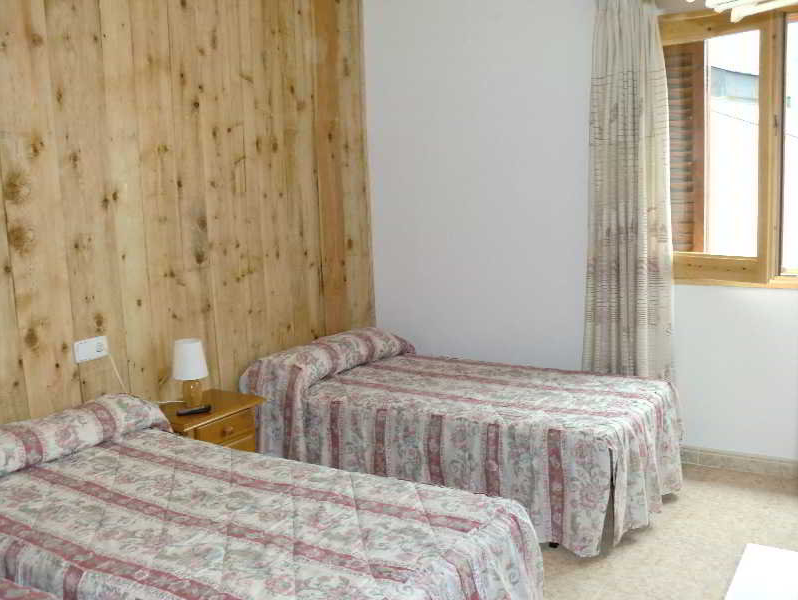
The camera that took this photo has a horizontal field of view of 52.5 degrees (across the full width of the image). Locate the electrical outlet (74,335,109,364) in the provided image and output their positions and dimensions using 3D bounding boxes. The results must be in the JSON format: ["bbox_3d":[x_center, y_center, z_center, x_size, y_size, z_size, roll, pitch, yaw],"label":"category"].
[{"bbox_3d":[-1.279,0.207,3.377,0.012,0.084,0.157,3,9,33],"label":"electrical outlet"}]

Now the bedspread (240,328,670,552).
[{"bbox_3d":[0.300,0.583,4.004,1.929,0.595,1.087,3,9,33],"label":"bedspread"}]

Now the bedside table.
[{"bbox_3d":[-0.899,0.748,3.609,0.420,0.526,0.483,3,9,33],"label":"bedside table"}]

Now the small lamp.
[{"bbox_3d":[-0.939,0.328,3.637,0.158,0.300,0.158,3,9,33],"label":"small lamp"}]

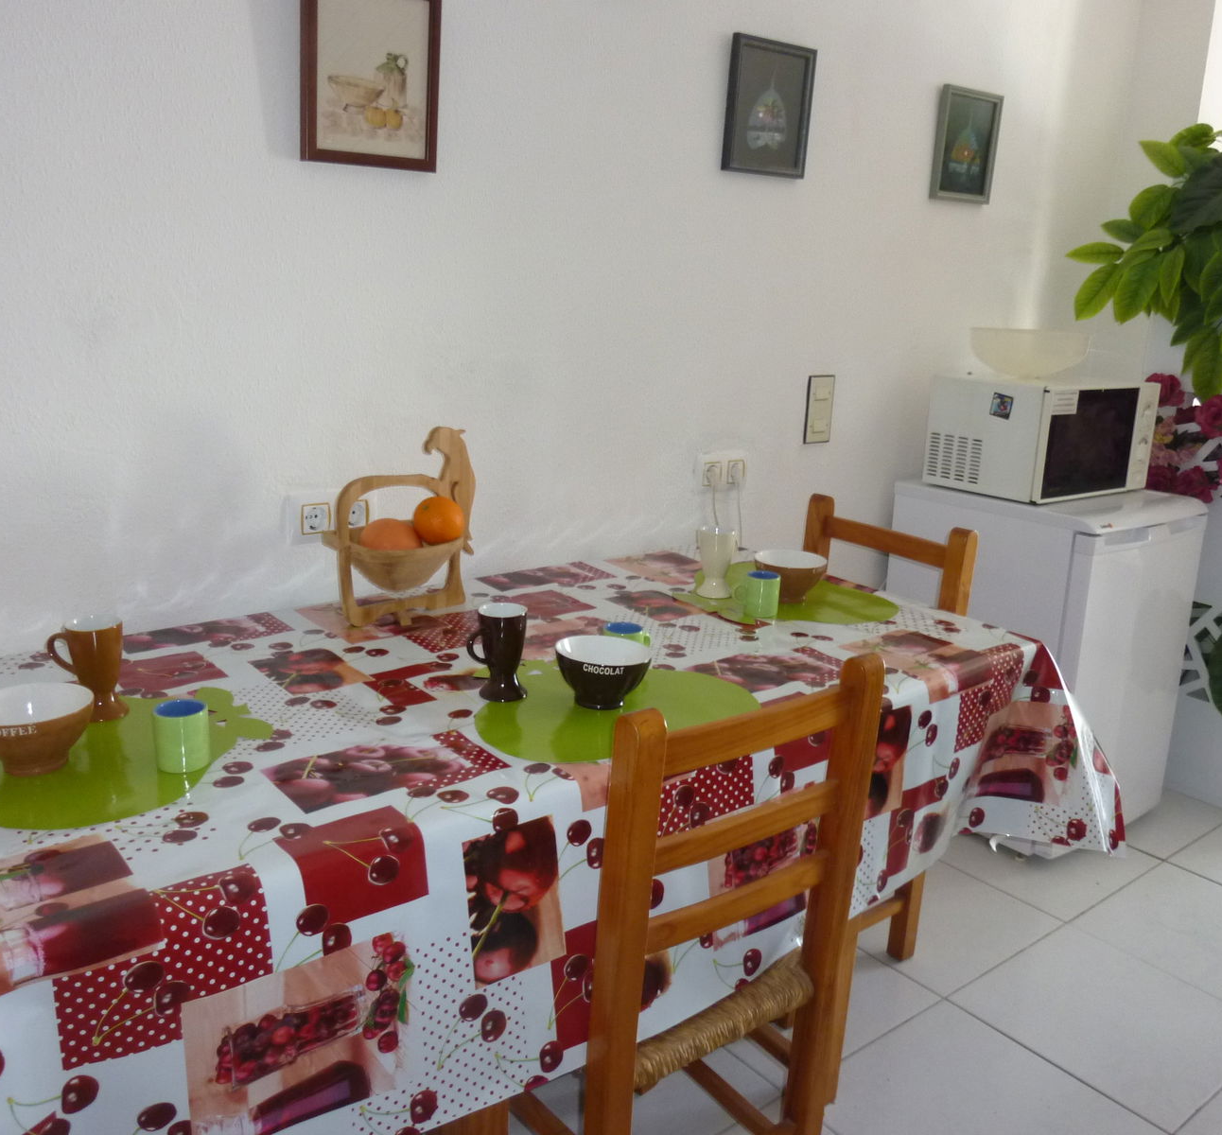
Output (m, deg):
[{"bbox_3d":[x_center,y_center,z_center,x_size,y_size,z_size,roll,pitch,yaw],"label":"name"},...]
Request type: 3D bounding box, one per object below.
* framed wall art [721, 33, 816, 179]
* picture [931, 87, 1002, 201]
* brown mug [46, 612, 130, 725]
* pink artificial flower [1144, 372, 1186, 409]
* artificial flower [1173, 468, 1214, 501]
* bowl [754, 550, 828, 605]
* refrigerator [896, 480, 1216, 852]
[{"bbox_3d":[0.342,-0.980,2.342,0.238,0.263,0.018,-9,21,-38],"label":"framed wall art"},{"bbox_3d":[0.905,-1.067,2.763,0.234,0.264,0.020,-10,19,-37],"label":"picture"},{"bbox_3d":[-0.687,0.133,1.436,0.097,0.125,0.071,-3,15,-17],"label":"brown mug"},{"bbox_3d":[1.451,-0.464,2.866,0.097,0.091,0.065,14,19,39],"label":"pink artificial flower"},{"bbox_3d":[1.524,-0.216,2.851,0.070,0.082,0.085,-9,18,-38],"label":"artificial flower"},{"bbox_3d":[0.341,0.022,2.088,0.139,0.082,0.139,2,14,-1],"label":"bowl"},{"bbox_3d":[1.081,0.222,2.838,0.499,0.853,0.558,-9,18,-35],"label":"refrigerator"}]

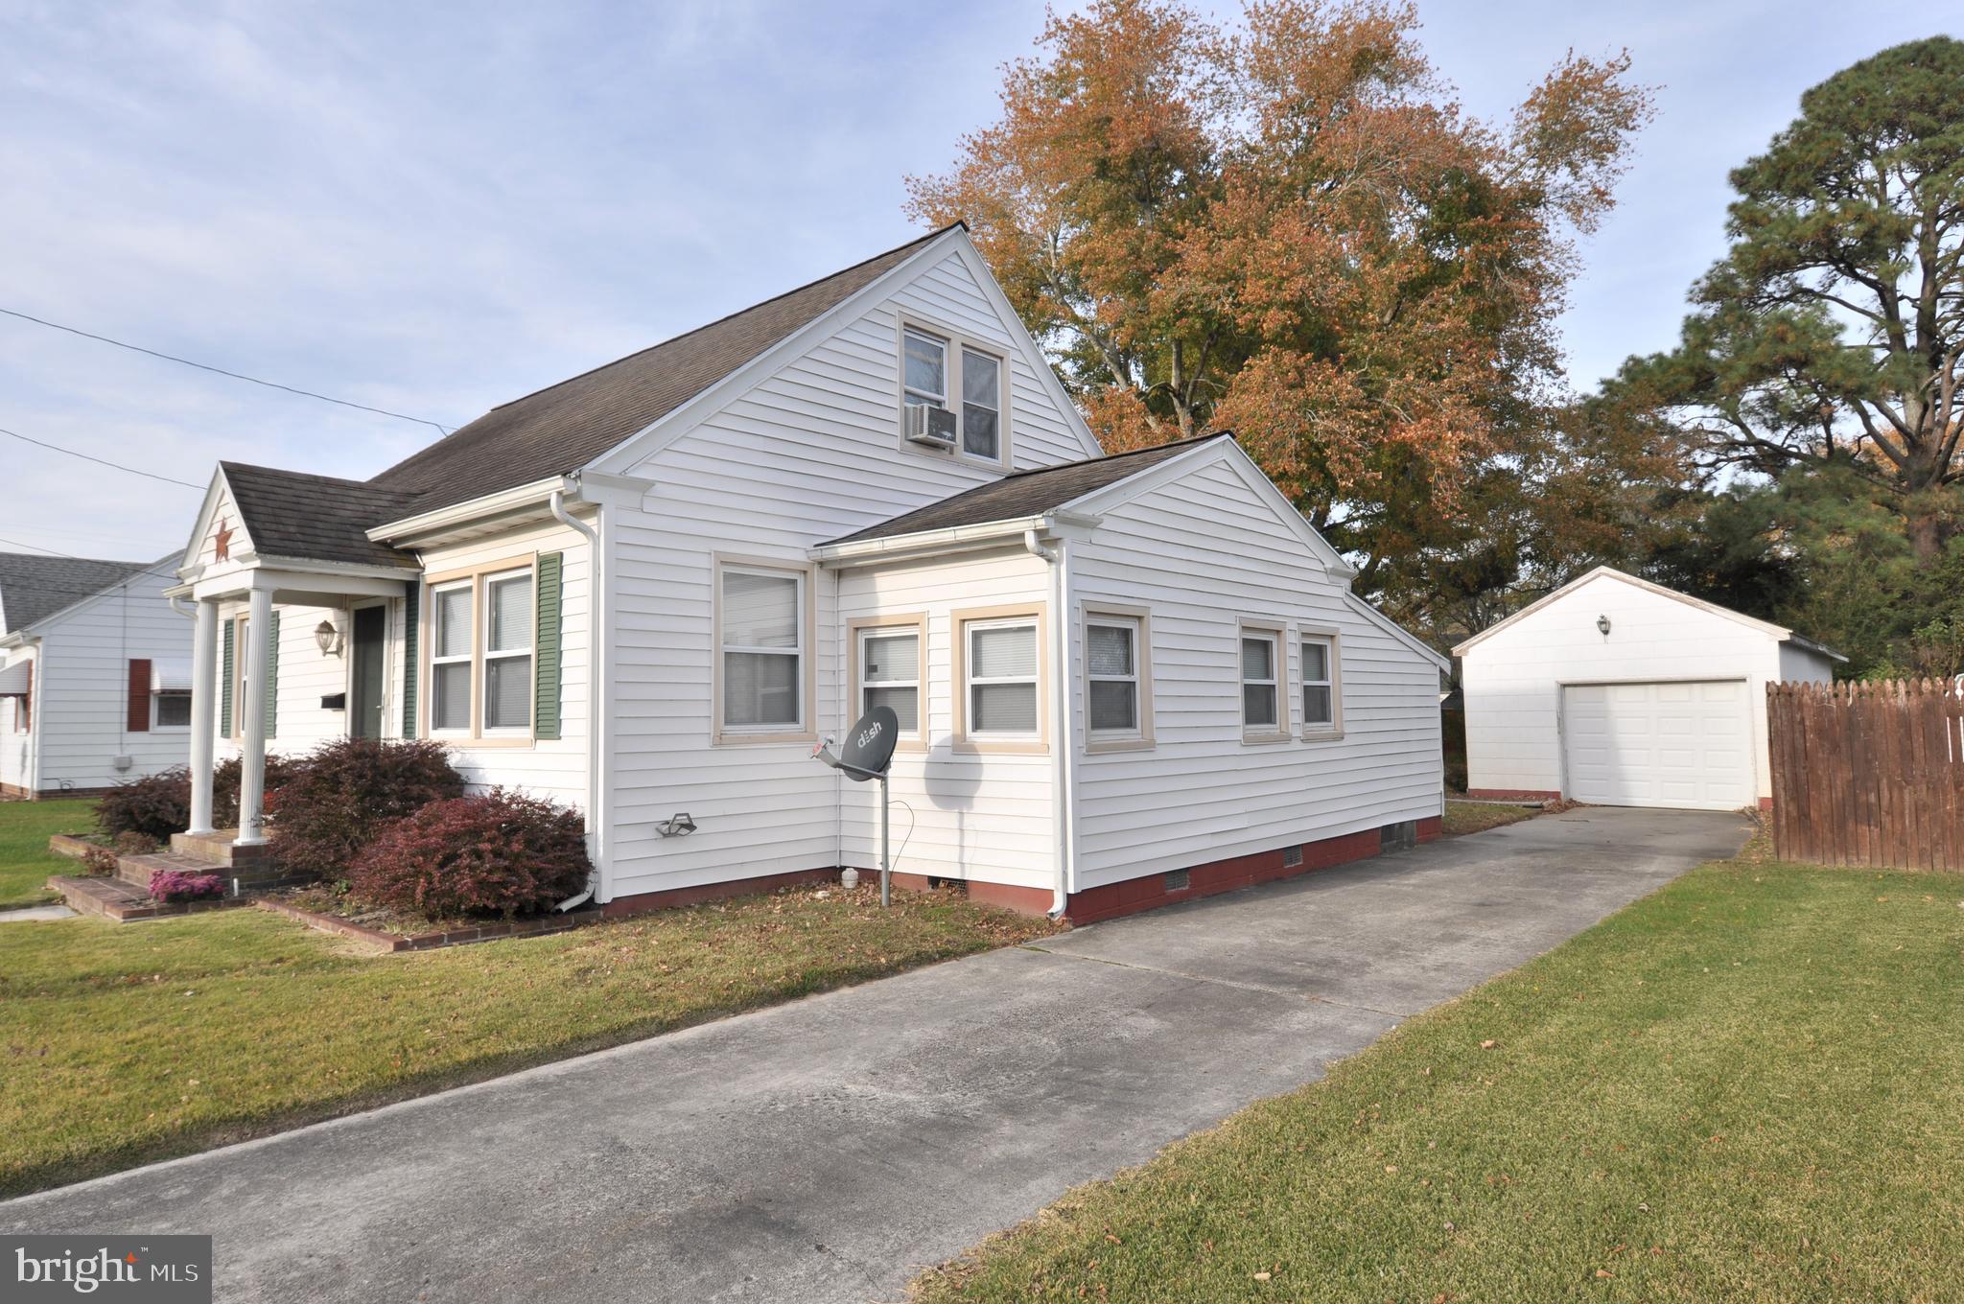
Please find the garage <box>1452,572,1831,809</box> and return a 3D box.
[{"bbox_3d":[12.338,0.644,20.792,4.782,3.766,7.729,-3,-4,41],"label":"garage"}]

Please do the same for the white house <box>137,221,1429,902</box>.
[{"bbox_3d":[-2.528,-0.877,13.796,12.191,6.308,11.287,-3,-4,41],"label":"white house"}]

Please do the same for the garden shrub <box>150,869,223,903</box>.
[{"bbox_3d":[-6.451,1.887,9.285,0.490,0.284,0.542,-3,-4,41],"label":"garden shrub"}]

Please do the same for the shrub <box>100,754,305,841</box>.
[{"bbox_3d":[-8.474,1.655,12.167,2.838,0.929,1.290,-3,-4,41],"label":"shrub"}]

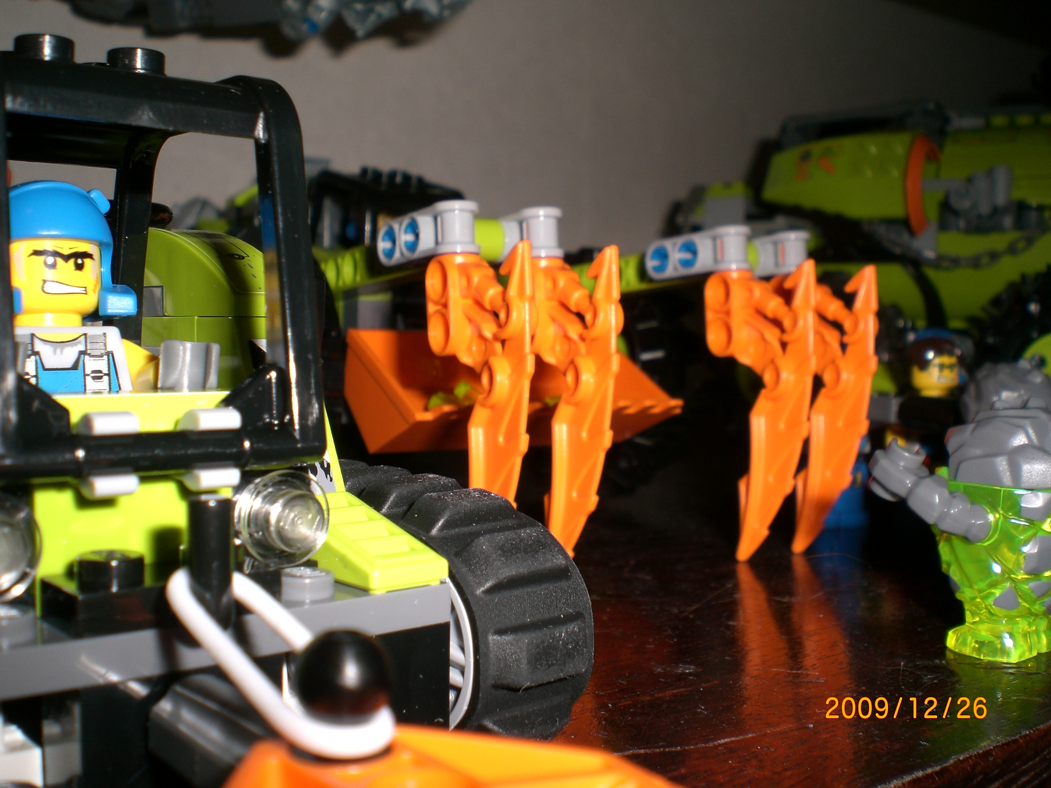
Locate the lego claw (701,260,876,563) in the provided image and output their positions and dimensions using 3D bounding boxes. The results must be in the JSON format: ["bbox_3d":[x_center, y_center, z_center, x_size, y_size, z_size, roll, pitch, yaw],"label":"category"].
[{"bbox_3d":[0.050,0.004,0.213,0.024,0.056,0.024,-1,4,-34],"label":"lego claw"}]

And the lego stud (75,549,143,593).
[{"bbox_3d":[-0.032,0.014,0.089,0.005,0.002,0.005,-2,4,-40],"label":"lego stud"}]

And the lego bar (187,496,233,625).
[{"bbox_3d":[-0.024,0.013,0.089,0.003,0.010,0.003,-2,4,-40],"label":"lego bar"}]

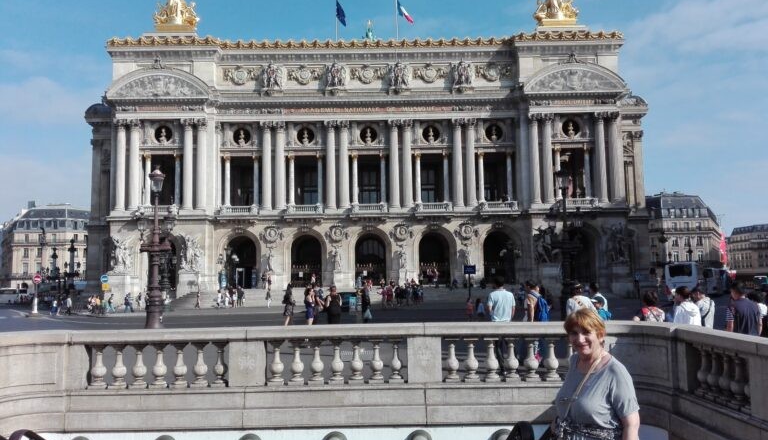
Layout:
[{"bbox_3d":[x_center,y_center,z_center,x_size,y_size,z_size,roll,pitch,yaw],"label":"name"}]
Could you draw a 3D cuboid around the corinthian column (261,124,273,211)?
[{"bbox_3d":[-13.634,-6.319,69.741,1.400,10.461,1.400,-1,-6,0],"label":"corinthian column"}]

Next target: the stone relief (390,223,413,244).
[{"bbox_3d":[2.106,1.534,68.183,2.732,2.510,0.500,-1,-6,0],"label":"stone relief"}]

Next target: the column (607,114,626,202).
[{"bbox_3d":[25.396,-6.738,65.360,1.400,9.700,1.400,-1,-5,-2],"label":"column"}]

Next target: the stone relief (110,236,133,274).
[{"bbox_3d":[-28.825,3.817,65.902,2.500,4.123,1.300,-1,-6,0],"label":"stone relief"}]

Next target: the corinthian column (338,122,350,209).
[{"bbox_3d":[-4.341,-6.017,65.833,1.320,9.740,1.300,-1,-5,-2],"label":"corinthian column"}]

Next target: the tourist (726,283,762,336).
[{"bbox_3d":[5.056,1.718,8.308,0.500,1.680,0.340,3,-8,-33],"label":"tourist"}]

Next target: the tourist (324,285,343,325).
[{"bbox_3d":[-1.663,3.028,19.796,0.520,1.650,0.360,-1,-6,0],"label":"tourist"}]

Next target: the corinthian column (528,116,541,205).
[{"bbox_3d":[17.244,-6.823,68.403,1.490,10.150,1.400,-1,-4,-1],"label":"corinthian column"}]

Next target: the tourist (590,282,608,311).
[{"bbox_3d":[4.312,2.087,11.908,0.480,1.680,0.320,3,-8,-33],"label":"tourist"}]

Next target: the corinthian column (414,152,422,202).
[{"bbox_3d":[3.999,-5.029,70.259,0.850,6.010,0.850,-1,-6,-1],"label":"corinthian column"}]

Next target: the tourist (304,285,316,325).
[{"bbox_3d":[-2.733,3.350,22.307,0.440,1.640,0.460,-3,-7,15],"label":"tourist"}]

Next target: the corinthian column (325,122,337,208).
[{"bbox_3d":[-6.246,-6.322,70.129,1.440,10.460,1.400,-1,-4,-1],"label":"corinthian column"}]

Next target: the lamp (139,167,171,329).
[{"bbox_3d":[-8.543,1.088,22.396,1.350,6.320,1.000,-1,-4,-1],"label":"lamp"}]

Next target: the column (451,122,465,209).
[{"bbox_3d":[8.715,-6.601,70.304,1.590,10.310,1.400,-1,-4,-1],"label":"column"}]

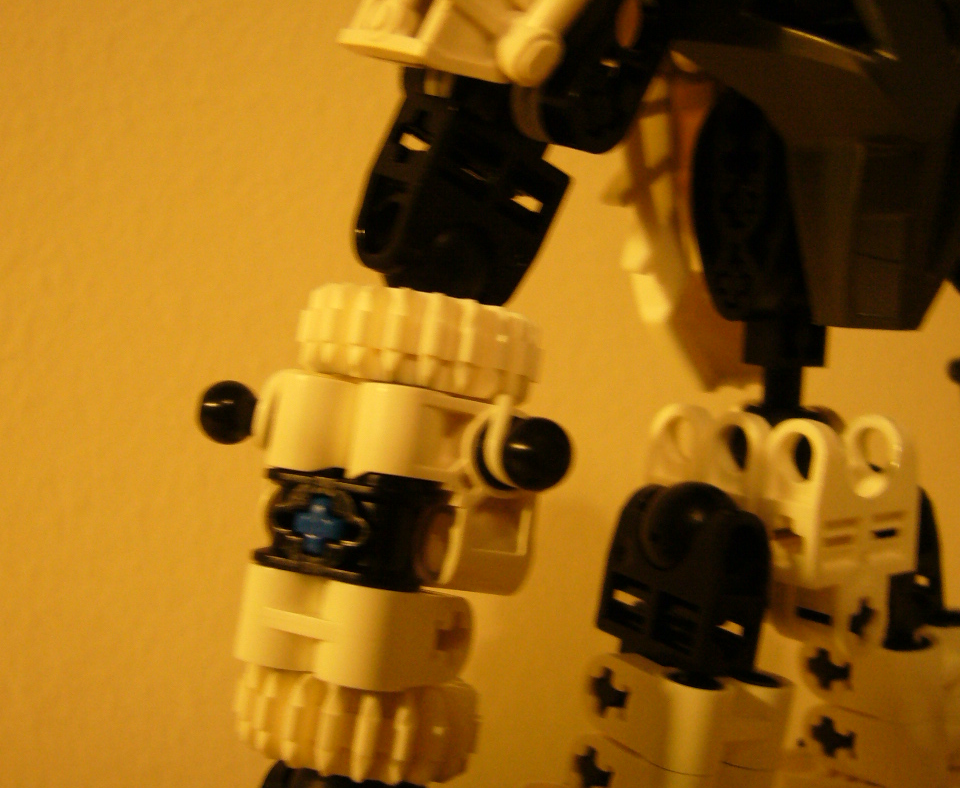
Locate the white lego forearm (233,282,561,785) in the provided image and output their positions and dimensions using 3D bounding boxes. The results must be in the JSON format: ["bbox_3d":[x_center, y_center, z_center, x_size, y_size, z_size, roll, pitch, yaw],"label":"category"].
[{"bbox_3d":[-0.008,0.012,0.119,0.026,0.041,0.024,9,0,24],"label":"white lego forearm"}]

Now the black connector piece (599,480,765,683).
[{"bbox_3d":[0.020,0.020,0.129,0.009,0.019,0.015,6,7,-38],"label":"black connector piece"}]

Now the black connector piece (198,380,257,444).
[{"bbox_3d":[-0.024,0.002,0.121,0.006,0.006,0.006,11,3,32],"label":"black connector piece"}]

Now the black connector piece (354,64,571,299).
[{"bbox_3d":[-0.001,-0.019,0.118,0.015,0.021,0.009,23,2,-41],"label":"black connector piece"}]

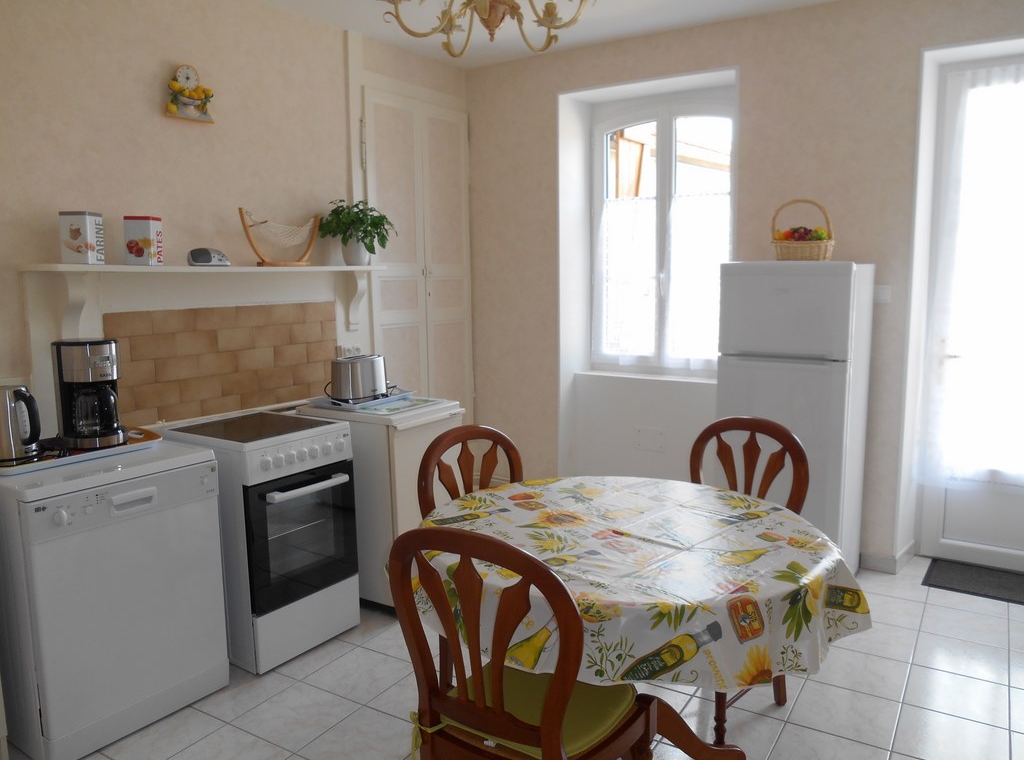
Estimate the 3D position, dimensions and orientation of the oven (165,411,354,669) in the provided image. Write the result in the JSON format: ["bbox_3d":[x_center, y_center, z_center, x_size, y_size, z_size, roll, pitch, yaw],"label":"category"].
[{"bbox_3d":[-1.011,0.599,3.095,0.620,0.845,0.505,5,9,35],"label":"oven"}]

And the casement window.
[{"bbox_3d":[0.903,-0.836,4.485,0.970,1.610,0.090,4,9,32],"label":"casement window"}]

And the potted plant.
[{"bbox_3d":[-0.770,-0.727,3.812,0.310,0.325,0.330,-1,8,0],"label":"potted plant"}]

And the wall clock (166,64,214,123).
[{"bbox_3d":[-1.300,-1.164,3.127,0.055,0.210,0.200,4,9,32],"label":"wall clock"}]

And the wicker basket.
[{"bbox_3d":[1.268,-0.646,3.365,0.240,0.270,0.190,4,9,32],"label":"wicker basket"}]

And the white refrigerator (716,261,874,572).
[{"bbox_3d":[1.283,0.209,3.506,0.540,1.457,0.585,4,9,32],"label":"white refrigerator"}]

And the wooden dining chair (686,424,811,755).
[{"bbox_3d":[0.621,0.614,2.475,0.500,0.945,0.460,-7,10,-41],"label":"wooden dining chair"}]

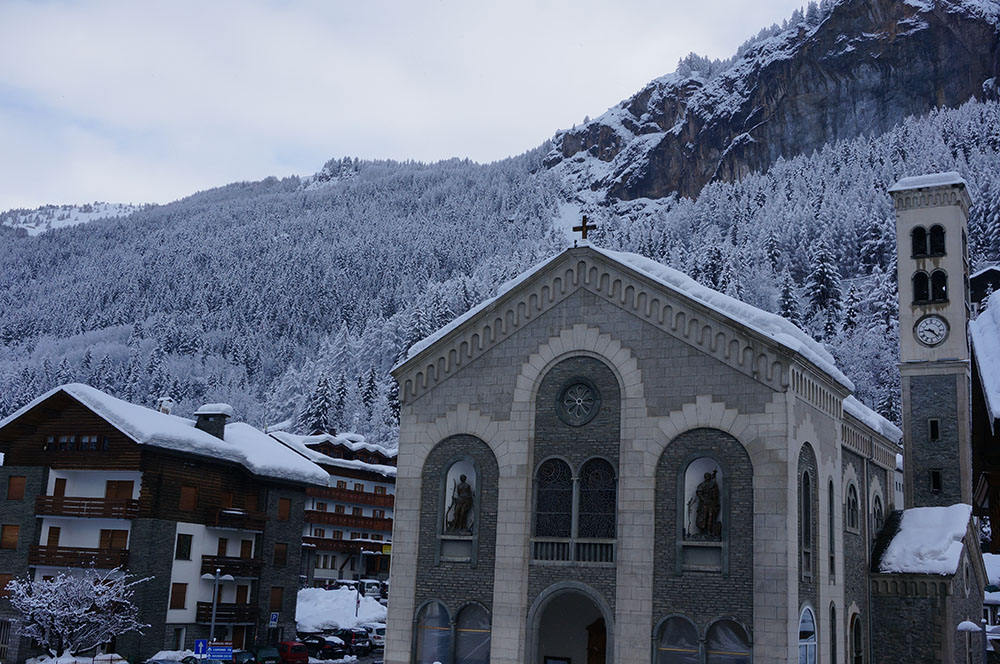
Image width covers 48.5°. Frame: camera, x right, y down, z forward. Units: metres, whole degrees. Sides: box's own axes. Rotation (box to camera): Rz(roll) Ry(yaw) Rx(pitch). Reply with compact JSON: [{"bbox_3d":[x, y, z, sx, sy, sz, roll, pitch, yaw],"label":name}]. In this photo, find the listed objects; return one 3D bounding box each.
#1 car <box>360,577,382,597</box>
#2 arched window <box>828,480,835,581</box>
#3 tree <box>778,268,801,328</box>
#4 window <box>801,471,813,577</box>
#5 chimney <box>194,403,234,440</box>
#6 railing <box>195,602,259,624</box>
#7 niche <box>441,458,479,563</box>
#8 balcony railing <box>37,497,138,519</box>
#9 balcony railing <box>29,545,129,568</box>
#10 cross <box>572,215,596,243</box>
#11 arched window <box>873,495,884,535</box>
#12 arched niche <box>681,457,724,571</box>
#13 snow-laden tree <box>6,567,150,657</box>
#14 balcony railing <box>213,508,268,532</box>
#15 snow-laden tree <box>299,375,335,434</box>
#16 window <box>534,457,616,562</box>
[{"bbox_3d":[-12.073,24.249,104.500,1.620,1.800,4.000,6,-12,-17],"label":"car"},{"bbox_3d":[13.518,8.053,45.613,0.250,4.246,0.652,-4,-15,30],"label":"arched window"},{"bbox_3d":[48.346,-5.085,185.000,4.000,11.300,4.000,0,-13,15],"label":"tree"},{"bbox_3d":[10.361,6.564,37.851,0.270,3.600,1.380,-4,-14,30],"label":"window"},{"bbox_3d":[-19.009,5.928,73.500,2.100,2.300,1.050,-2,-14,22],"label":"chimney"},{"bbox_3d":[-16.144,16.686,66.030,0.800,1.111,4.725,-3,-14,25],"label":"railing"},{"bbox_3d":[-1.644,7.338,45.618,1.620,4.150,0.600,-3,-13,28],"label":"niche"},{"bbox_3d":[-24.026,10.255,64.581,6.590,1.080,1.150,-2,-14,22],"label":"balcony railing"},{"bbox_3d":[-23.391,12.548,61.624,6.450,1.110,0.750,-3,-14,25],"label":"balcony railing"},{"bbox_3d":[3.458,-4.235,45.407,1.000,1.120,0.160,-3,-13,28],"label":"cross"},{"bbox_3d":[18.214,8.941,53.688,0.280,2.123,2.123,-4,-15,30],"label":"arched window"},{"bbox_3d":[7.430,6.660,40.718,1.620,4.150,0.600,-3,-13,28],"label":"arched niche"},{"bbox_3d":[-20.891,13.878,55.000,6.600,4.300,6.000,7,-12,-20],"label":"snow-laden tree"},{"bbox_3d":[-15.846,11.456,67.254,0.800,1.111,4.827,-3,-14,25],"label":"balcony railing"},{"bbox_3d":[-33.072,13.607,200.000,6.500,12.200,6.500,4,-11,-9],"label":"snow-laden tree"},{"bbox_3d":[2.910,6.907,43.062,3.380,4.020,0.350,-3,-13,28],"label":"window"}]

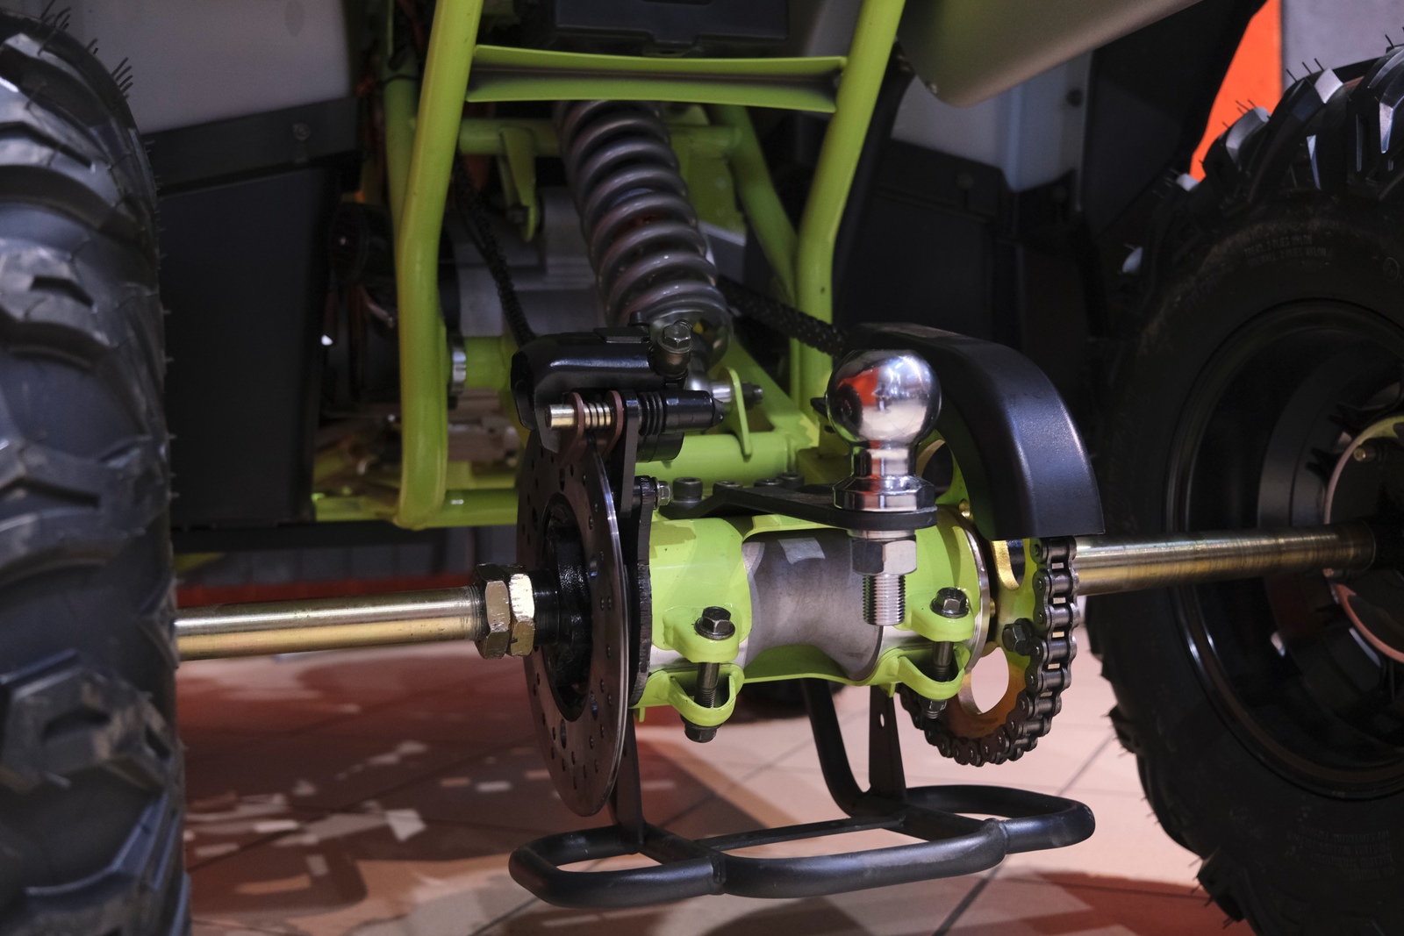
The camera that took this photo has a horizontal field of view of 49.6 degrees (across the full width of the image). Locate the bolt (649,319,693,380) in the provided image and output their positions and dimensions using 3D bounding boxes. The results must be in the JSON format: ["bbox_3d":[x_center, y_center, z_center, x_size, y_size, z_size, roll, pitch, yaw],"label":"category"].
[{"bbox_3d":[-0.012,-0.051,0.667,0.018,0.025,0.018,-10,43,-21],"label":"bolt"}]

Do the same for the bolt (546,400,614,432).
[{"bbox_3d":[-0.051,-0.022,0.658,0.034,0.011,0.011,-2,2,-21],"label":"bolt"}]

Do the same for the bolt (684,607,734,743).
[{"bbox_3d":[0.003,0.091,0.667,0.018,0.061,0.018,6,21,-2],"label":"bolt"}]

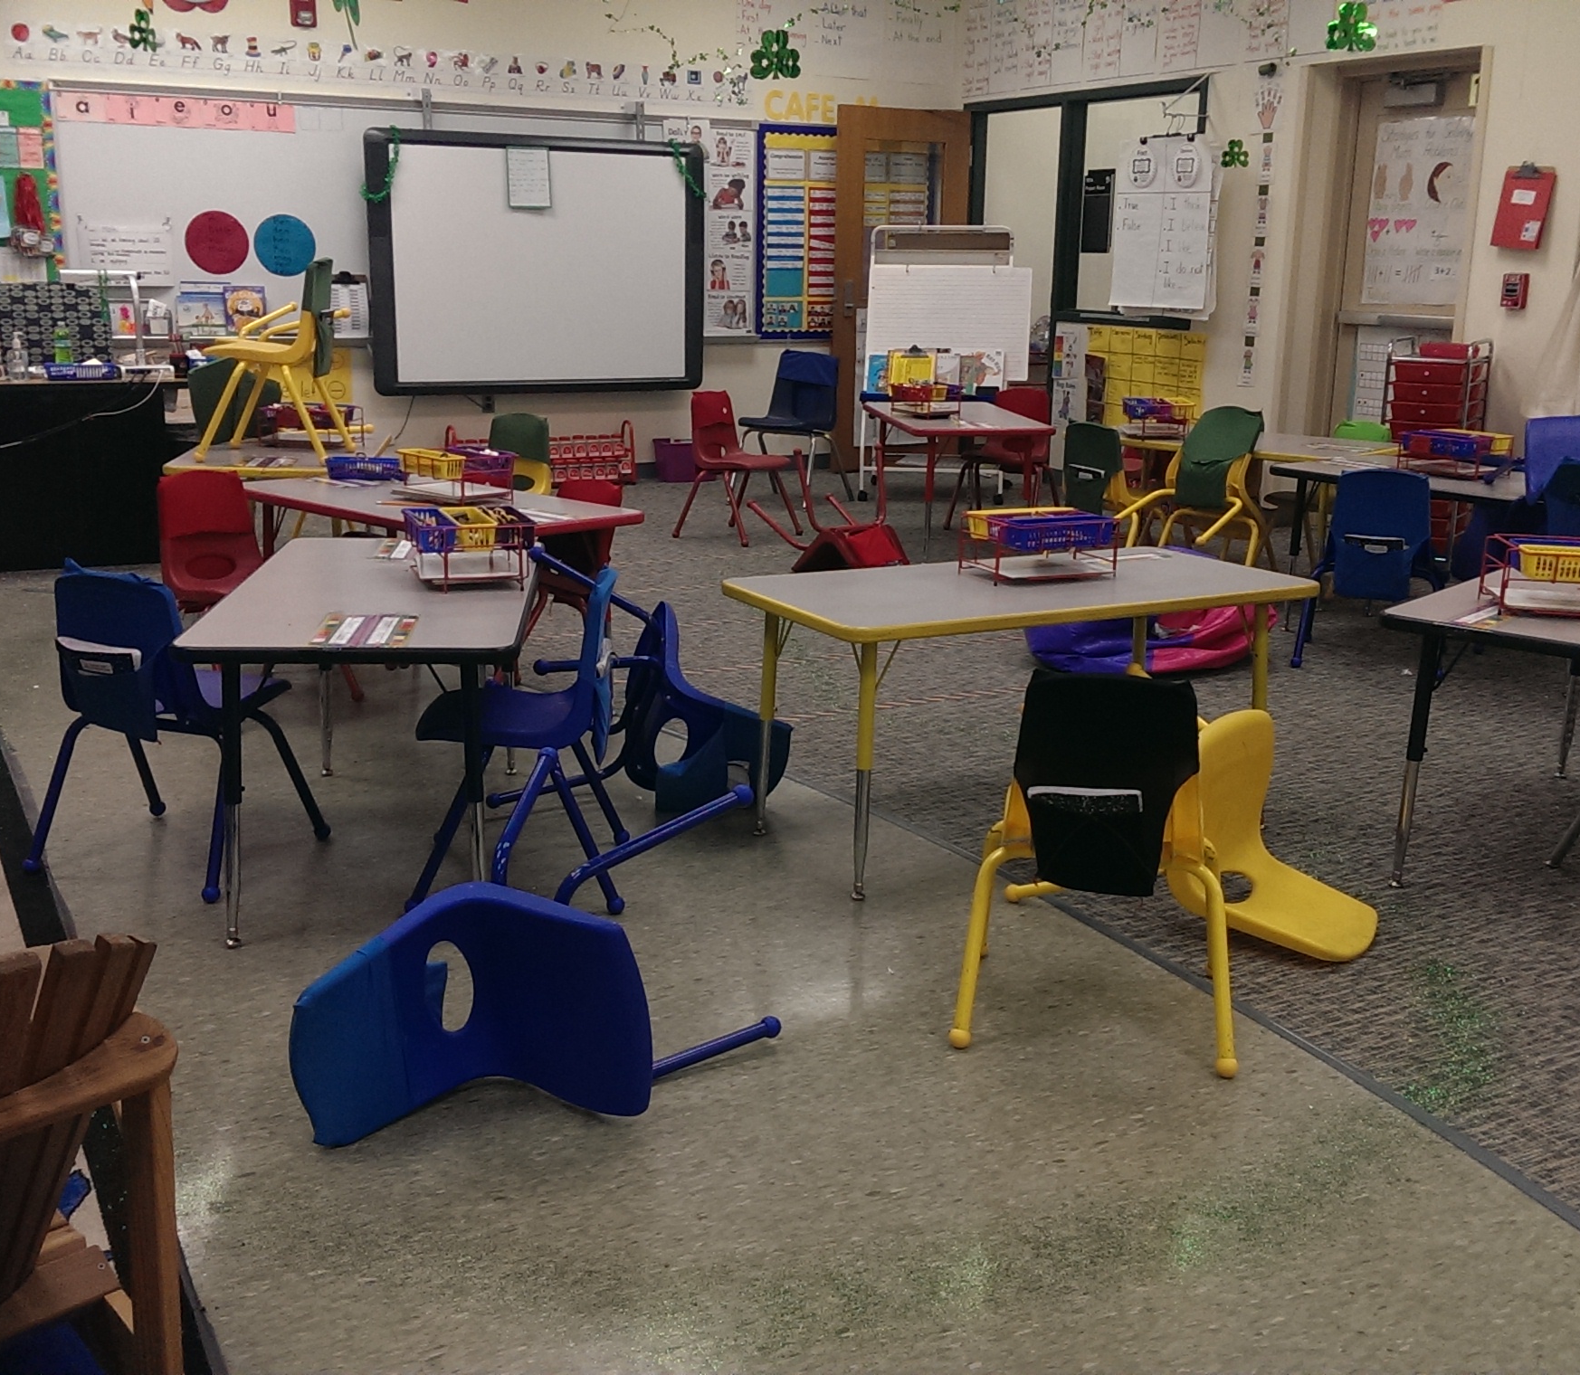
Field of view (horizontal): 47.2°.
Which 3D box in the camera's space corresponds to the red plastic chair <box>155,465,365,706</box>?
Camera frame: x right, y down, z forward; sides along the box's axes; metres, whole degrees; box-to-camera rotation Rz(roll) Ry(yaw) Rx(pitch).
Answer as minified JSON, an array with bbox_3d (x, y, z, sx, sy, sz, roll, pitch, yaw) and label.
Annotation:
[{"bbox_3d":[-1.555,-0.273,5.168,0.450,0.645,0.450,13,18,39],"label":"red plastic chair"}]

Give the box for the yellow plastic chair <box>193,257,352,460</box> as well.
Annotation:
[{"bbox_3d":[-1.683,-1.075,5.900,0.440,0.635,0.420,2,14,4],"label":"yellow plastic chair"}]

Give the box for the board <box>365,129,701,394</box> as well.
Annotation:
[{"bbox_3d":[-1.324,-2.234,9.611,1.810,1.290,0.090,-6,16,-27],"label":"board"}]

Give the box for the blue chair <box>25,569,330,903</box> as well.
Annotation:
[{"bbox_3d":[-1.302,0.044,3.817,0.460,0.660,0.440,6,15,18],"label":"blue chair"}]

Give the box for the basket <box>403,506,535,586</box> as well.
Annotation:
[{"bbox_3d":[-0.704,-0.319,3.989,0.250,0.150,0.330,-3,14,-16],"label":"basket"}]

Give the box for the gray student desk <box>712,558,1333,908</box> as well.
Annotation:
[{"bbox_3d":[0.509,0.045,3.990,1.220,0.567,0.610,-7,16,-28],"label":"gray student desk"}]

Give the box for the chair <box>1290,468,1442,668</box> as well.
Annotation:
[{"bbox_3d":[1.867,-0.403,5.791,0.440,0.630,0.440,6,15,20],"label":"chair"}]

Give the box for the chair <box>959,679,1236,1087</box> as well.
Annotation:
[{"bbox_3d":[0.555,0.258,3.152,0.450,0.645,0.460,4,14,11],"label":"chair"}]

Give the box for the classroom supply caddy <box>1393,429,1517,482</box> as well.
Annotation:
[{"bbox_3d":[2.198,-0.775,5.977,0.220,0.136,0.340,-8,16,-32],"label":"classroom supply caddy"}]

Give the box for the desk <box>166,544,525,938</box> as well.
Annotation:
[{"bbox_3d":[-0.870,0.067,3.940,0.615,0.588,1.225,0,14,-6],"label":"desk"}]

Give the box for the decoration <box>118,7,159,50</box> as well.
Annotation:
[{"bbox_3d":[-2.989,-3.038,8.330,0.160,0.185,0.030,-7,16,-28],"label":"decoration"}]

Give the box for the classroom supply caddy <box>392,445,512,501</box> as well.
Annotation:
[{"bbox_3d":[-0.953,-0.616,5.168,0.250,0.145,0.320,-11,18,-41],"label":"classroom supply caddy"}]

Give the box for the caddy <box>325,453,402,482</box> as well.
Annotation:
[{"bbox_3d":[-1.270,-0.667,5.437,0.225,0.078,0.100,-1,14,-7],"label":"caddy"}]

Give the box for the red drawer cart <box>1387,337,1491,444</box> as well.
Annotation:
[{"bbox_3d":[2.555,-0.906,7.230,0.320,0.950,0.380,10,16,32],"label":"red drawer cart"}]

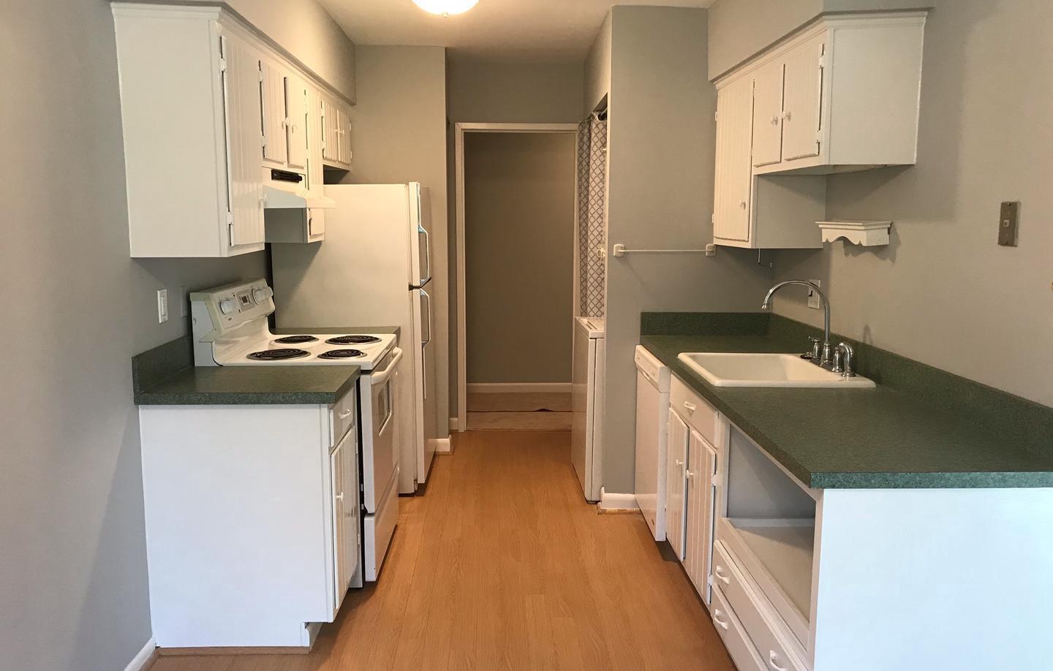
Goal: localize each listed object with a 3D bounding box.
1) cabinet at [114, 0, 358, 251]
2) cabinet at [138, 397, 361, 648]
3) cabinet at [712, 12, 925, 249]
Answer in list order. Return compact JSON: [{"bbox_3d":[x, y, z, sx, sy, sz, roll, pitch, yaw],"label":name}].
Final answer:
[{"bbox_3d":[-1.142,-0.802,3.876,0.323,0.767,2.495,0,8,-2],"label":"cabinet"},{"bbox_3d":[-0.966,0.618,3.120,0.628,0.874,0.505,0,8,-2],"label":"cabinet"},{"bbox_3d":[1.066,-0.724,3.400,0.317,0.763,1.375,0,8,-2],"label":"cabinet"}]

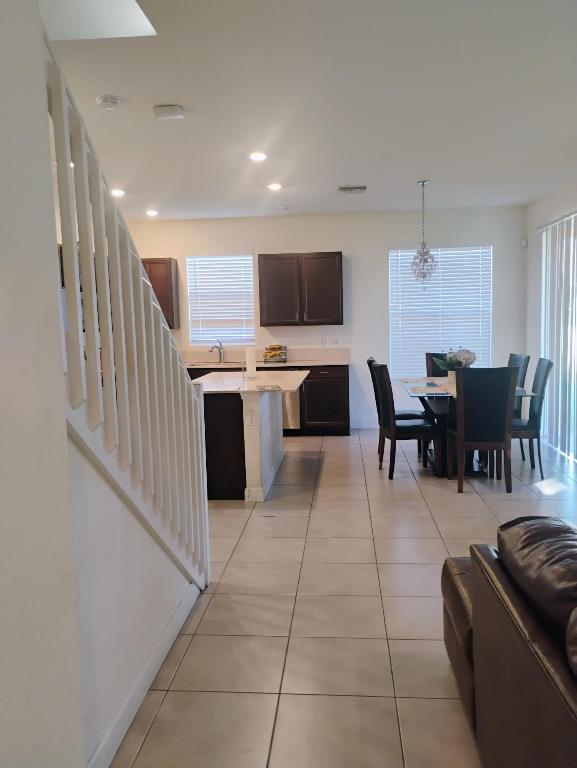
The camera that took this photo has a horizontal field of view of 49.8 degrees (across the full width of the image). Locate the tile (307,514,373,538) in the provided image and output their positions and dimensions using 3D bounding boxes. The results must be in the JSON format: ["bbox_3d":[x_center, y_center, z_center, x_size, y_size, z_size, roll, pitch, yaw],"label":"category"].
[{"bbox_3d":[0.370,1.027,4.445,0.453,0.010,0.445,-1,6,5],"label":"tile"}]

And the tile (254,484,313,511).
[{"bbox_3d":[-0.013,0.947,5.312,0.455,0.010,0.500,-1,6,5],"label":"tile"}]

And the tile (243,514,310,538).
[{"bbox_3d":[-0.085,1.042,4.525,0.456,0.010,0.452,-1,6,5],"label":"tile"}]

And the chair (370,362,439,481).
[{"bbox_3d":[1.106,0.341,5.879,0.570,1.030,0.450,-2,6,-5],"label":"chair"}]

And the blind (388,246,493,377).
[{"bbox_3d":[1.967,-0.916,8.076,1.311,1.668,0.060,-1,6,5],"label":"blind"}]

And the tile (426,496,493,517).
[{"bbox_3d":[1.319,0.965,4.804,0.453,0.010,0.445,-1,6,5],"label":"tile"}]

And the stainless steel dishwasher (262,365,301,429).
[{"bbox_3d":[-0.123,0.180,8.037,0.600,0.825,0.600,-1,6,5],"label":"stainless steel dishwasher"}]

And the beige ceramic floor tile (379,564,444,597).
[{"bbox_3d":[0.753,1.123,3.551,0.456,0.010,0.452,-1,6,5],"label":"beige ceramic floor tile"}]

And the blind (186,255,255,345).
[{"bbox_3d":[-0.900,-1.124,8.307,0.891,1.136,0.060,-1,6,5],"label":"blind"}]

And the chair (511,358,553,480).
[{"bbox_3d":[2.143,0.308,5.837,0.530,1.065,0.495,0,6,11],"label":"chair"}]

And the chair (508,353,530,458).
[{"bbox_3d":[2.188,0.231,6.559,0.530,1.065,0.495,-1,6,3],"label":"chair"}]

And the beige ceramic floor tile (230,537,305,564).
[{"bbox_3d":[-0.124,1.081,4.046,0.453,0.010,0.445,-1,6,5],"label":"beige ceramic floor tile"}]

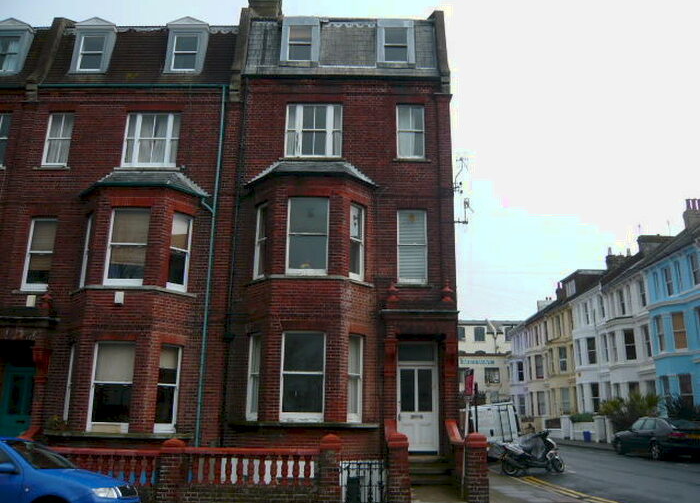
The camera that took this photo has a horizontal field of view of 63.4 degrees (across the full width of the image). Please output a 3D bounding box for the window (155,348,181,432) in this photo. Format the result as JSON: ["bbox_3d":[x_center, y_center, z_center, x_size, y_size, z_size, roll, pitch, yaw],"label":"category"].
[{"bbox_3d":[-4.275,3.159,13.146,0.140,1.976,0.598,-11,-19,38],"label":"window"}]

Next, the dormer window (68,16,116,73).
[{"bbox_3d":[-7.257,-5.741,16.158,1.160,1.840,0.550,1,-15,0],"label":"dormer window"}]

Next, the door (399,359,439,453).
[{"bbox_3d":[1.674,3.900,14.166,0.960,2.080,0.100,1,-15,0],"label":"door"}]

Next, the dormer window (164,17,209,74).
[{"bbox_3d":[-4.617,-5.739,16.143,1.160,1.840,0.550,1,-15,0],"label":"dormer window"}]

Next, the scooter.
[{"bbox_3d":[4.709,5.124,14.571,1.770,1.120,0.670,6,-16,-21],"label":"scooter"}]

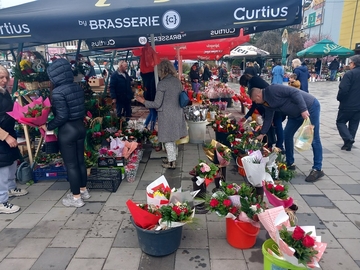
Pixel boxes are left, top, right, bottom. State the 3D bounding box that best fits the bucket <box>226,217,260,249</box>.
[{"bbox_3d":[0.591,0.863,2.651,0.315,0.280,0.315,0,15,0],"label":"bucket"}]

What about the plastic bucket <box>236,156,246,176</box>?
[{"bbox_3d":[1.005,0.458,4.191,0.320,0.260,0.320,0,15,0],"label":"plastic bucket"}]

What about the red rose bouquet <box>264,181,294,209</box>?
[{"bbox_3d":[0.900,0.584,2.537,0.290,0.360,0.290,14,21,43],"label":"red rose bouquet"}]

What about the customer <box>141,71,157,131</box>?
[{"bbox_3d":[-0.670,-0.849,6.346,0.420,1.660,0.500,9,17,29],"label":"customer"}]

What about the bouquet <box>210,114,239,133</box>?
[{"bbox_3d":[0.863,-0.210,5.429,0.500,0.330,0.420,0,15,0],"label":"bouquet"}]

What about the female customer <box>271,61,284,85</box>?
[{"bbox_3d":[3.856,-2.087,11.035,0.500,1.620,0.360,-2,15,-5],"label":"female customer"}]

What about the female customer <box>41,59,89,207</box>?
[{"bbox_3d":[-1.280,-0.004,3.187,0.460,1.660,0.490,12,19,38],"label":"female customer"}]

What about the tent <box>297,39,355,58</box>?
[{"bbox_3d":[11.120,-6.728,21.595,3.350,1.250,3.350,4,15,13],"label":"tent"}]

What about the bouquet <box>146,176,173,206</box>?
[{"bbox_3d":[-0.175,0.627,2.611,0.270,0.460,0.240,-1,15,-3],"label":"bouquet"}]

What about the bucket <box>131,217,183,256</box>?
[{"bbox_3d":[-0.208,0.874,2.565,0.465,0.287,0.465,0,15,0],"label":"bucket"}]

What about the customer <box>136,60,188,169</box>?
[{"bbox_3d":[-0.274,-0.336,4.495,0.680,1.660,0.540,9,17,30],"label":"customer"}]

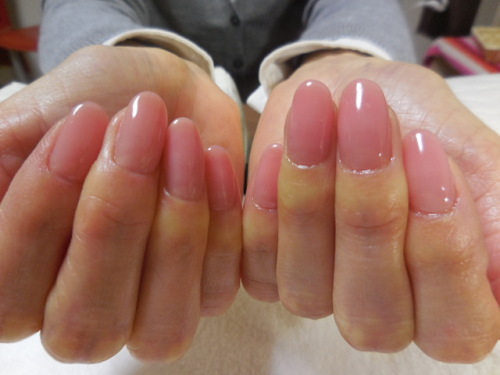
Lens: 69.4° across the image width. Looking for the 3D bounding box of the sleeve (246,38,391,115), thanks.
[{"bbox_3d":[0.043,-0.061,0.214,0.082,0.050,0.036,6,31,10],"label":"sleeve"}]

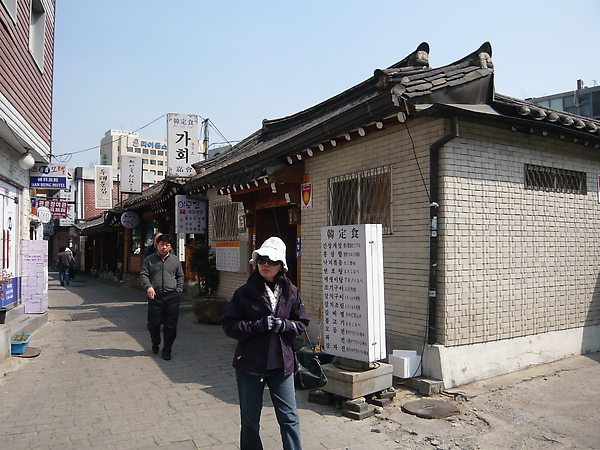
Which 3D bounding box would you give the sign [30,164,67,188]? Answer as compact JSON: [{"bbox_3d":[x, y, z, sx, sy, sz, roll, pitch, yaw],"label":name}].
[{"bbox_3d":[-5.475,-1.047,10.600,0.710,0.486,0.160,1,-3,-18],"label":"sign"}]

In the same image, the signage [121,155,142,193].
[{"bbox_3d":[-5.757,-1.744,16.600,0.690,1.230,0.220,1,-3,-10],"label":"signage"}]

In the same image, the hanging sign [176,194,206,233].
[{"bbox_3d":[-2.815,-0.254,12.500,0.755,0.981,0.200,2,-3,-29],"label":"hanging sign"}]

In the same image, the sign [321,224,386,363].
[{"bbox_3d":[0.533,0.664,4.920,0.250,1.313,0.604,1,-4,-40],"label":"sign"}]

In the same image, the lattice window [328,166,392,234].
[{"bbox_3d":[0.807,-0.303,6.899,0.100,0.900,1.410,2,-3,-31],"label":"lattice window"}]

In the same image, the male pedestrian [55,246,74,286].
[{"bbox_3d":[-10.152,1.774,20.964,0.600,1.670,0.420,1,-3,-24],"label":"male pedestrian"}]

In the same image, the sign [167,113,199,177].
[{"bbox_3d":[-3.021,-2.053,12.500,0.770,1.640,0.200,1,-3,-21],"label":"sign"}]

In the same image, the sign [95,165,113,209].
[{"bbox_3d":[-7.524,-1.460,18.600,0.640,1.640,0.180,1,-3,-14],"label":"sign"}]

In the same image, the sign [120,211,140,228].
[{"bbox_3d":[-5.590,-0.157,16.000,0.561,0.548,0.150,1,-3,-27],"label":"sign"}]

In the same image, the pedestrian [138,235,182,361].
[{"bbox_3d":[-1.945,1.000,6.780,0.591,1.735,0.400,1,-3,-16],"label":"pedestrian"}]

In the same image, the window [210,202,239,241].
[{"bbox_3d":[-1.715,-0.088,11.042,0.100,0.890,1.500,2,-3,-31],"label":"window"}]

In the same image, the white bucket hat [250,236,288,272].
[{"bbox_3d":[-0.186,0.179,2.980,0.227,0.218,0.270,-1,-3,18],"label":"white bucket hat"}]

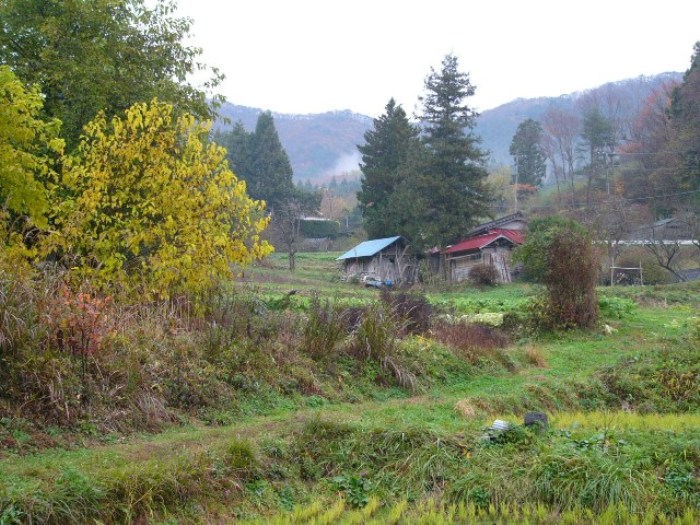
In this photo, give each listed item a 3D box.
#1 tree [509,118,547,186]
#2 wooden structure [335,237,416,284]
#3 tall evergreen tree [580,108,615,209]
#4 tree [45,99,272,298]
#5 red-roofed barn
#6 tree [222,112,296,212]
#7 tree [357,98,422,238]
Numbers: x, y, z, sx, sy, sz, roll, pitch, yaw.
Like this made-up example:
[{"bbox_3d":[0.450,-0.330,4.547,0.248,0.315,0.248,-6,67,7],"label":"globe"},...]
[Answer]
[{"bbox_3d":[21.545,-12.988,135.000,4.610,8.980,4.600,0,-1,0],"label":"tree"},{"bbox_3d":[1.681,-0.122,68.000,3.400,2.900,4.800,0,-1,-30],"label":"wooden structure"},{"bbox_3d":[25.591,-10.753,115.000,3.520,10.750,3.600,0,-1,0],"label":"tall evergreen tree"},{"bbox_3d":[-3.271,-1.008,19.000,3.890,3.590,3.700,0,-1,0],"label":"tree"},{"bbox_3d":[8.528,-0.944,70.000,4.200,4.300,5.500,0,-1,-30],"label":"red-roofed barn"},{"bbox_3d":[-9.358,-9.306,115.000,7.650,12.410,7.200,0,-1,0],"label":"tree"},{"bbox_3d":[2.735,-5.816,77.000,4.570,11.080,4.500,0,-1,0],"label":"tree"}]

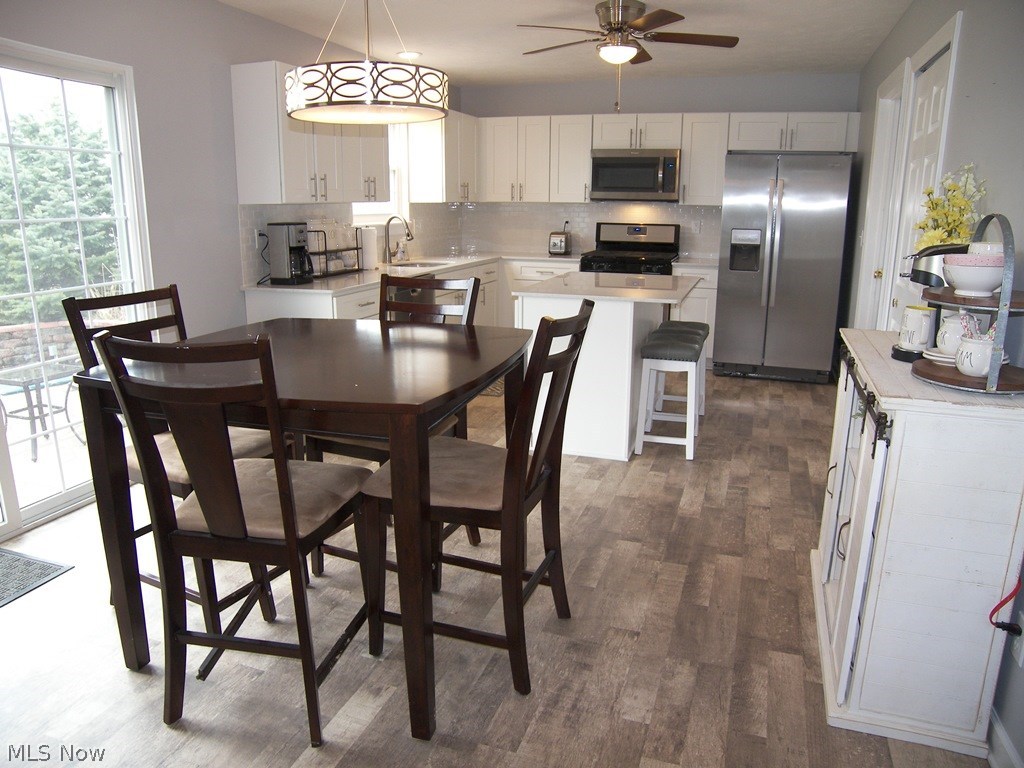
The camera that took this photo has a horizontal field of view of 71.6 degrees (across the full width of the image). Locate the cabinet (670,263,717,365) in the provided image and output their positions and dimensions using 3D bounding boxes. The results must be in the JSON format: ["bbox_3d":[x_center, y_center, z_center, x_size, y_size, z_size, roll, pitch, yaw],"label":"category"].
[{"bbox_3d":[1.605,-0.632,6.274,0.374,0.914,0.640,5,15,18],"label":"cabinet"}]

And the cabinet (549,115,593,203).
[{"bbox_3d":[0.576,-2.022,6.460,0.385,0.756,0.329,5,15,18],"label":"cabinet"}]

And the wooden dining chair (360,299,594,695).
[{"bbox_3d":[-0.107,0.305,2.208,0.589,1.104,0.475,5,15,19],"label":"wooden dining chair"}]

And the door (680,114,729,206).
[{"bbox_3d":[1.632,-1.922,6.067,0.382,0.753,0.040,5,15,19],"label":"door"}]

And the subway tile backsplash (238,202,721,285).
[{"bbox_3d":[0.143,-1.109,5.336,2.565,0.495,3.338,5,15,19],"label":"subway tile backsplash"}]

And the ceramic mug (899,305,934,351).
[{"bbox_3d":[1.218,-0.163,2.118,0.094,0.122,0.128,2,15,5],"label":"ceramic mug"}]

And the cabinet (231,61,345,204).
[{"bbox_3d":[-1.301,-1.432,4.159,0.314,0.756,0.602,5,15,18],"label":"cabinet"}]

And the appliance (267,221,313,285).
[{"bbox_3d":[-1.319,-0.776,4.236,0.220,0.354,0.185,5,15,18],"label":"appliance"}]

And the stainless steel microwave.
[{"bbox_3d":[1.129,-1.867,6.388,0.775,0.434,0.406,5,15,19],"label":"stainless steel microwave"}]

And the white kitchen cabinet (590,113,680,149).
[{"bbox_3d":[1.138,-2.232,6.335,0.776,0.292,0.327,5,15,19],"label":"white kitchen cabinet"}]

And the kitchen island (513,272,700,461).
[{"bbox_3d":[0.602,-0.143,4.316,0.896,0.924,1.208,5,15,19],"label":"kitchen island"}]

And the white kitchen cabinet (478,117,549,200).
[{"bbox_3d":[0.073,-2.069,6.624,0.682,0.756,0.329,5,15,18],"label":"white kitchen cabinet"}]

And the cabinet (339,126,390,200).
[{"bbox_3d":[-1.153,-1.628,4.868,0.327,0.753,0.648,5,15,19],"label":"cabinet"}]

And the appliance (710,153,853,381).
[{"bbox_3d":[2.212,-0.965,5.890,0.920,1.776,0.760,5,15,18],"label":"appliance"}]

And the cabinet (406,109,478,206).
[{"bbox_3d":[-0.579,-1.976,6.250,0.314,0.756,0.822,5,15,18],"label":"cabinet"}]

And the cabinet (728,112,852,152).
[{"bbox_3d":[2.267,-2.067,5.861,0.922,0.305,0.329,5,15,18],"label":"cabinet"}]

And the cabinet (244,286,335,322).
[{"bbox_3d":[-1.221,-0.208,4.609,0.615,0.881,0.643,5,15,19],"label":"cabinet"}]

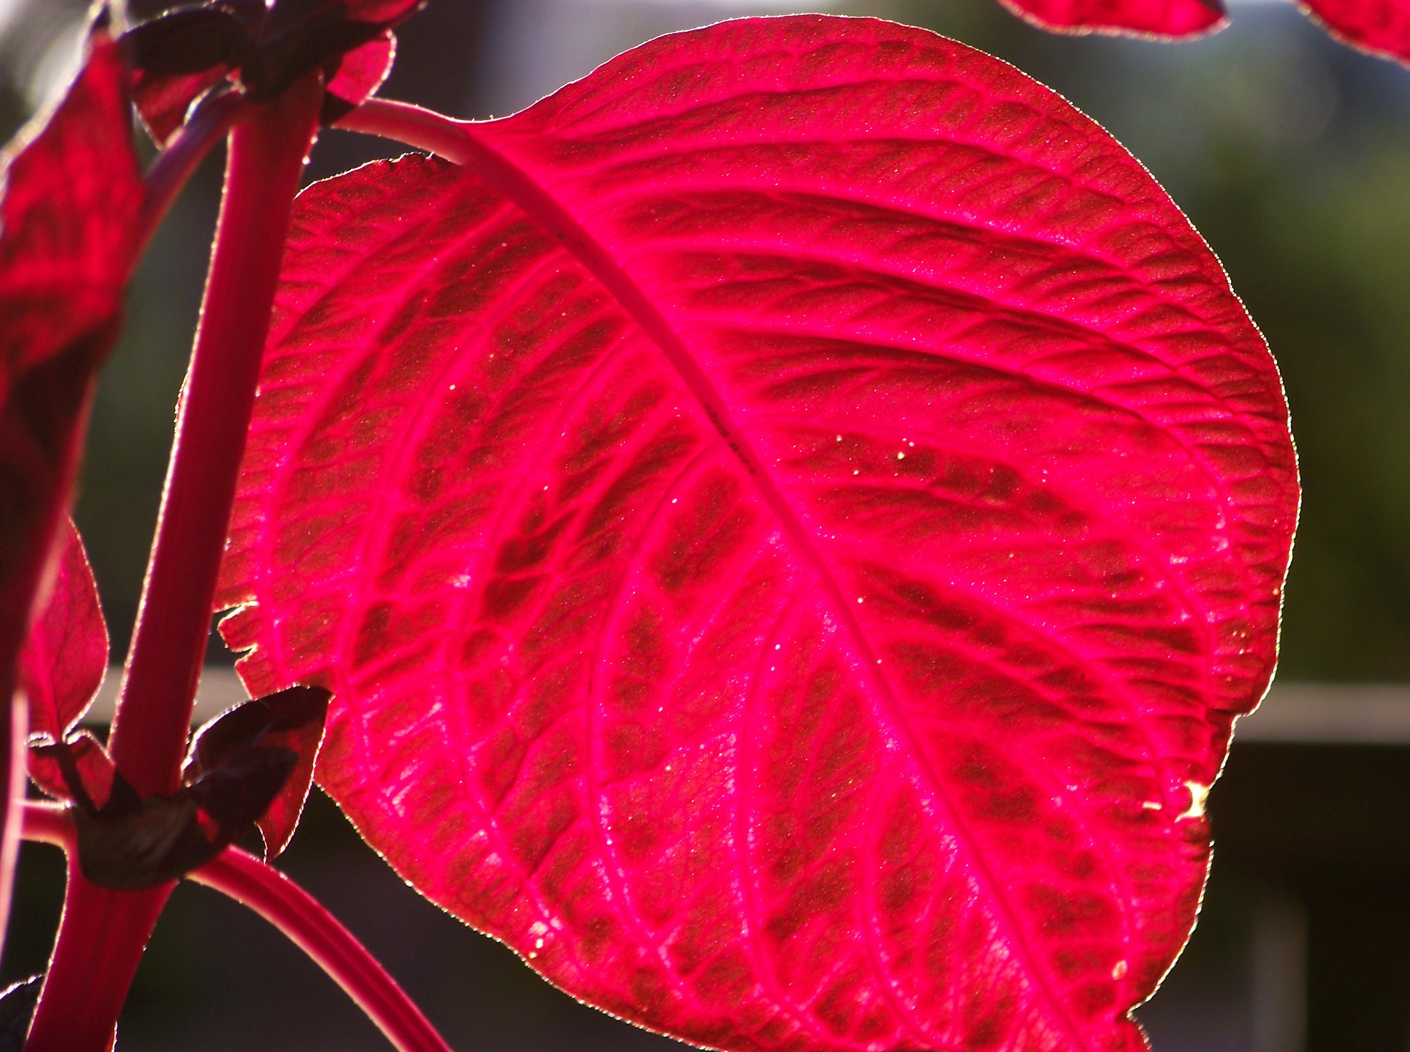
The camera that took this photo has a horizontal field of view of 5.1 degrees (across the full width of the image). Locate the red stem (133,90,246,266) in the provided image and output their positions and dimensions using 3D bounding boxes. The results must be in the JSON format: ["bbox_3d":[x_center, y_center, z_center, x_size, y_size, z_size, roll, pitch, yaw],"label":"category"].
[{"bbox_3d":[-0.032,-0.022,0.998,0.002,0.013,0.002,32,-20,0],"label":"red stem"}]

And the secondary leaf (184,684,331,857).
[{"bbox_3d":[-0.028,0.015,1.000,0.009,0.011,0.006,0,6,0],"label":"secondary leaf"}]

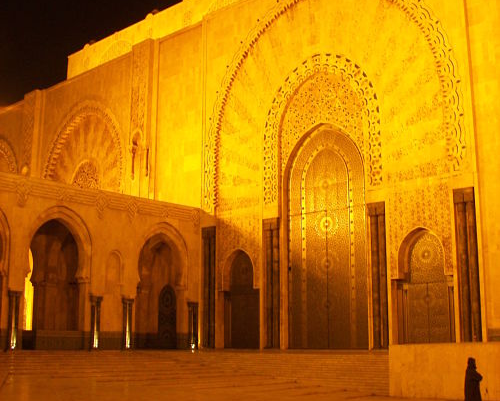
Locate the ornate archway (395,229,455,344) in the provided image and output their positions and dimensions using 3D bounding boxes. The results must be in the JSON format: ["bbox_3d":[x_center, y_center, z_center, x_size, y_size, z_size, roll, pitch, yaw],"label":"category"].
[{"bbox_3d":[10.363,5.208,40.239,3.795,6.937,1.200,-10,-15,41],"label":"ornate archway"}]

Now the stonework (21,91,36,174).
[{"bbox_3d":[-22.902,-7.015,72.678,2.842,8.919,0.700,-10,-15,41],"label":"stonework"}]

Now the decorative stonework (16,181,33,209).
[{"bbox_3d":[-13.671,-0.342,41.817,0.300,1.580,1.046,-10,-15,41],"label":"decorative stonework"}]

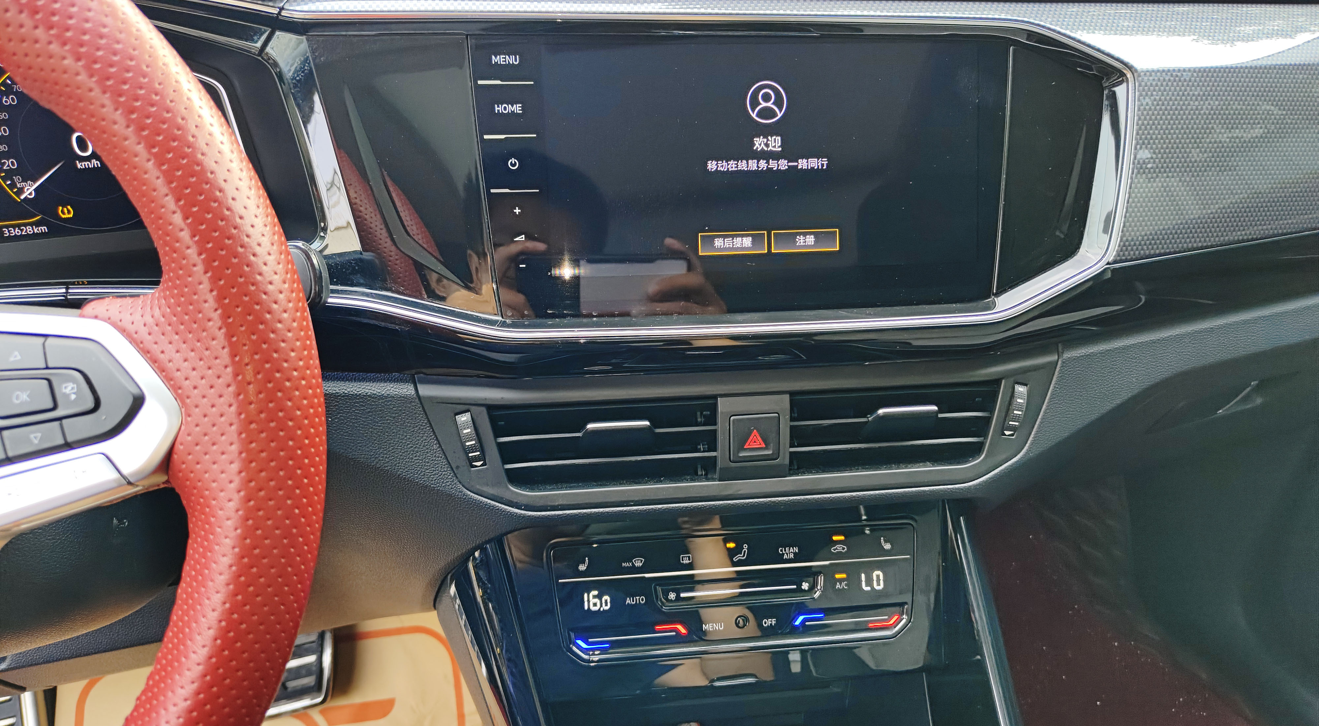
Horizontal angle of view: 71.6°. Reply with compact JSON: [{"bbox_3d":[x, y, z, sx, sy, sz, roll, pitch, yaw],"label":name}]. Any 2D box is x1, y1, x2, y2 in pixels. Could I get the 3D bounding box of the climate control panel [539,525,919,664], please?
[{"bbox_3d":[0.043,0.128,0.520,0.207,0.065,0.020,-2,3,-7],"label":"climate control panel"}]

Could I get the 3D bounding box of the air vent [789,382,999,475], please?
[{"bbox_3d":[0.119,0.032,0.477,0.111,0.043,0.030,-2,9,-7],"label":"air vent"}]

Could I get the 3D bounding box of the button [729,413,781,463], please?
[{"bbox_3d":[0.047,0.037,0.465,0.026,0.024,0.012,-2,8,-7],"label":"button"}]

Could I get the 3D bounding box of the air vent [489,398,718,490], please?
[{"bbox_3d":[-0.028,0.038,0.460,0.112,0.041,0.030,-2,9,-7],"label":"air vent"}]

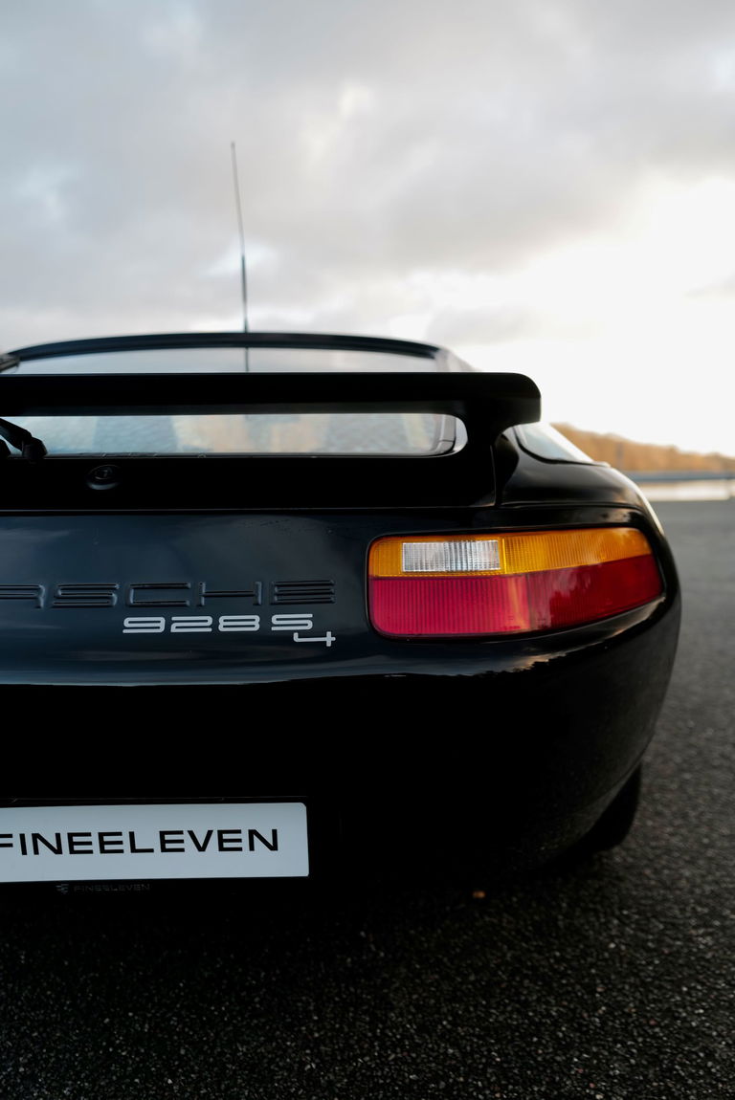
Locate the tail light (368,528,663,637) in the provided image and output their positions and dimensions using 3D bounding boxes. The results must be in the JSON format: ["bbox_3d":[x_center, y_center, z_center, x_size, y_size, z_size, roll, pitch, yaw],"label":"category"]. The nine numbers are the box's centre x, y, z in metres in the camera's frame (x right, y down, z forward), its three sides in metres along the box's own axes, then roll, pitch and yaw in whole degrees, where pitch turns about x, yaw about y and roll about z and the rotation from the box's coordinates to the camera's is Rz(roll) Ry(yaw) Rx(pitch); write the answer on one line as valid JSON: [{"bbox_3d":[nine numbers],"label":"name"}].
[{"bbox_3d":[0.223,0.032,1.159,0.475,0.130,0.190,-1,5,-11],"label":"tail light"}]

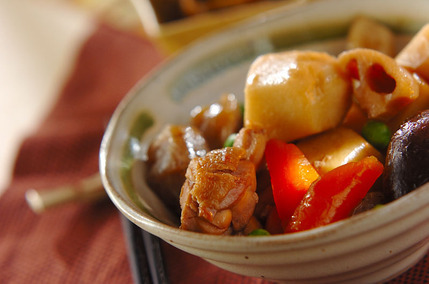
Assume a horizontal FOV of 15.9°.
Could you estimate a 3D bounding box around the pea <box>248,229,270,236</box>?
[{"bbox_3d":[0.015,0.033,0.500,0.009,0.008,0.009,-18,33,0],"label":"pea"}]

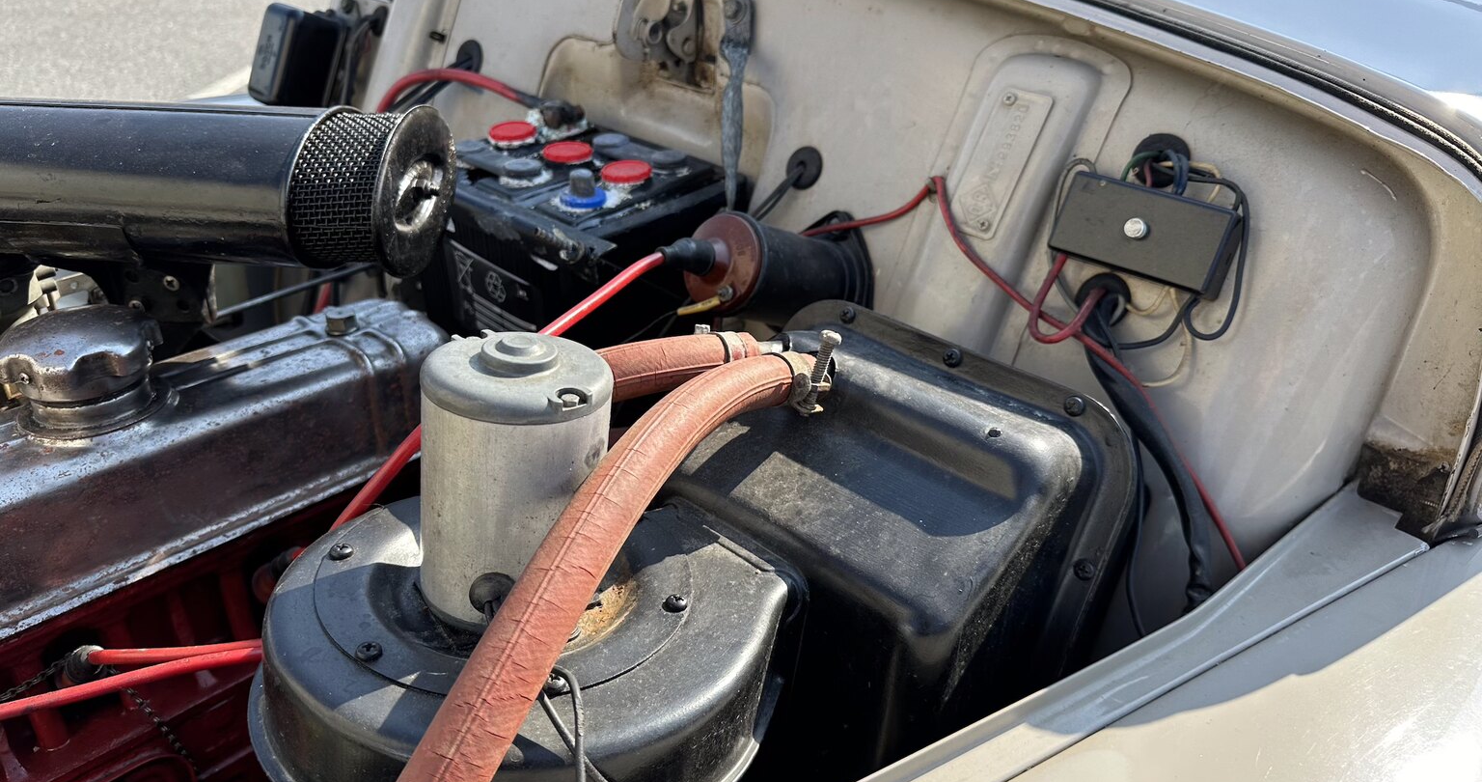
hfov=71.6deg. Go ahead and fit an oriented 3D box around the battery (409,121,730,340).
[{"bbox_3d":[-0.135,-0.106,0.847,0.210,0.200,0.170,25,39,32],"label":"battery"}]

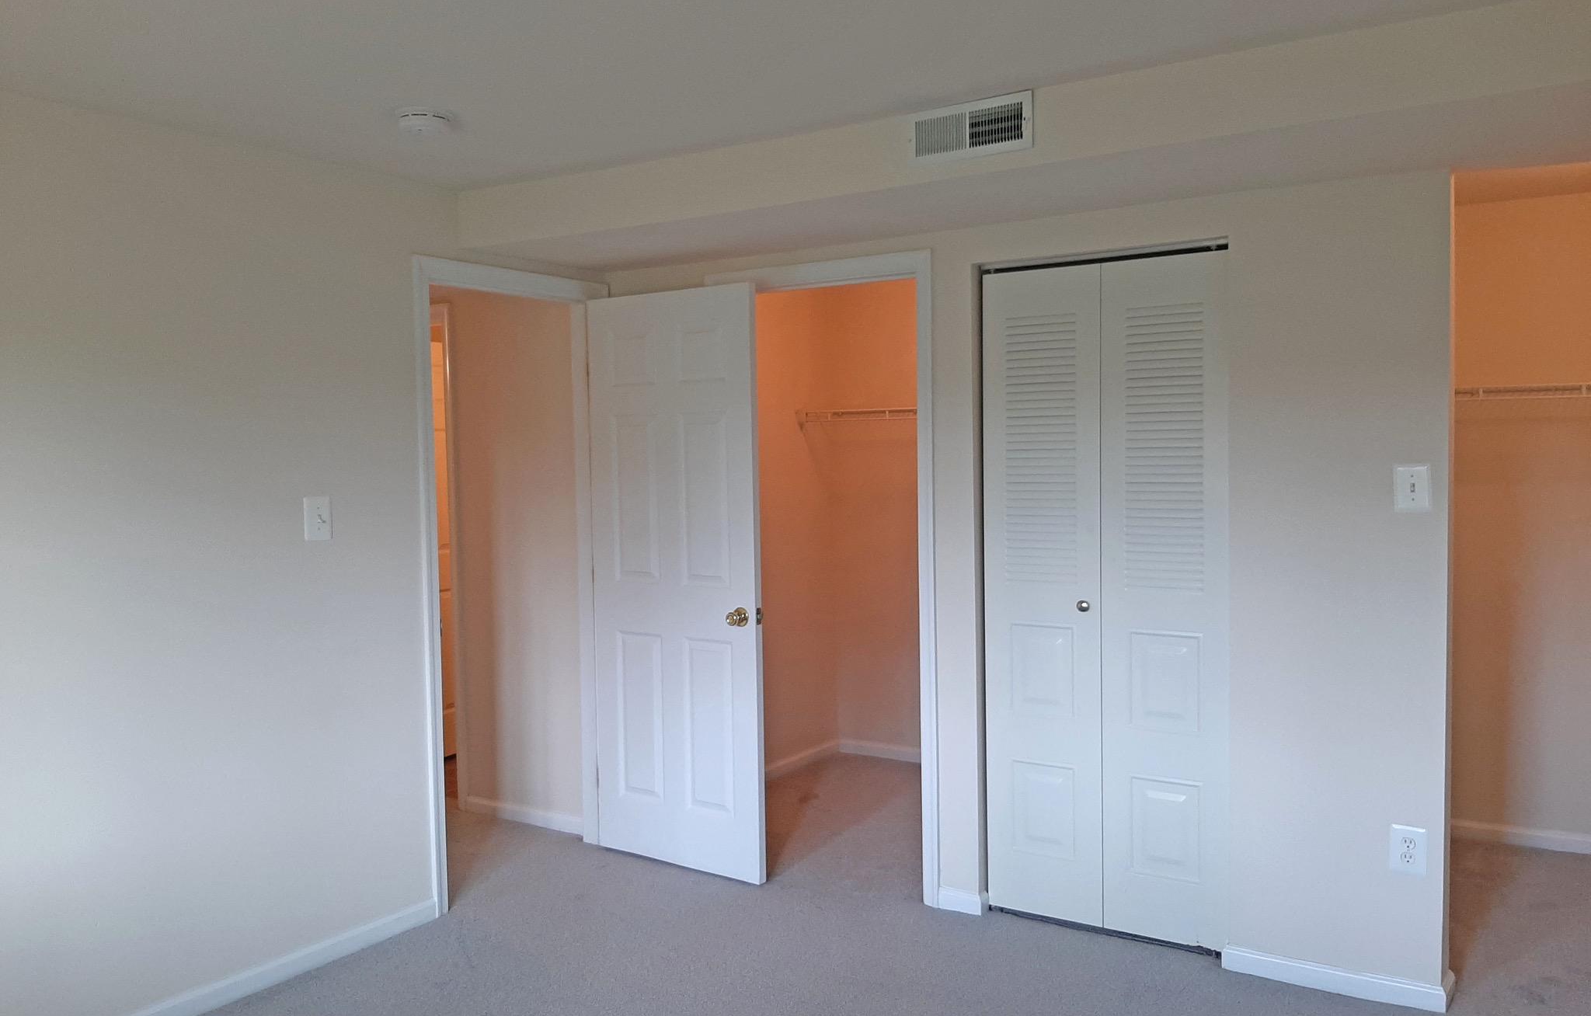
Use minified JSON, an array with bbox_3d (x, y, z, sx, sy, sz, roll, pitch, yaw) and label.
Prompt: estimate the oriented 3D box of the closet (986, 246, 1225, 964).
[{"bbox_3d":[0.929,0.275,3.641,0.761,2.040,0.045,1,3,33],"label":"closet"}]

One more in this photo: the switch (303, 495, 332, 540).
[{"bbox_3d":[-1.397,0.032,3.509,0.012,0.124,0.080,1,3,33],"label":"switch"}]

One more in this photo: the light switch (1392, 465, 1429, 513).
[{"bbox_3d":[1.603,-0.048,3.105,0.080,0.120,0.012,1,3,33],"label":"light switch"}]

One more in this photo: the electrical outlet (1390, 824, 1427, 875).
[{"bbox_3d":[1.616,0.904,3.151,0.080,0.121,0.010,1,3,33],"label":"electrical outlet"}]

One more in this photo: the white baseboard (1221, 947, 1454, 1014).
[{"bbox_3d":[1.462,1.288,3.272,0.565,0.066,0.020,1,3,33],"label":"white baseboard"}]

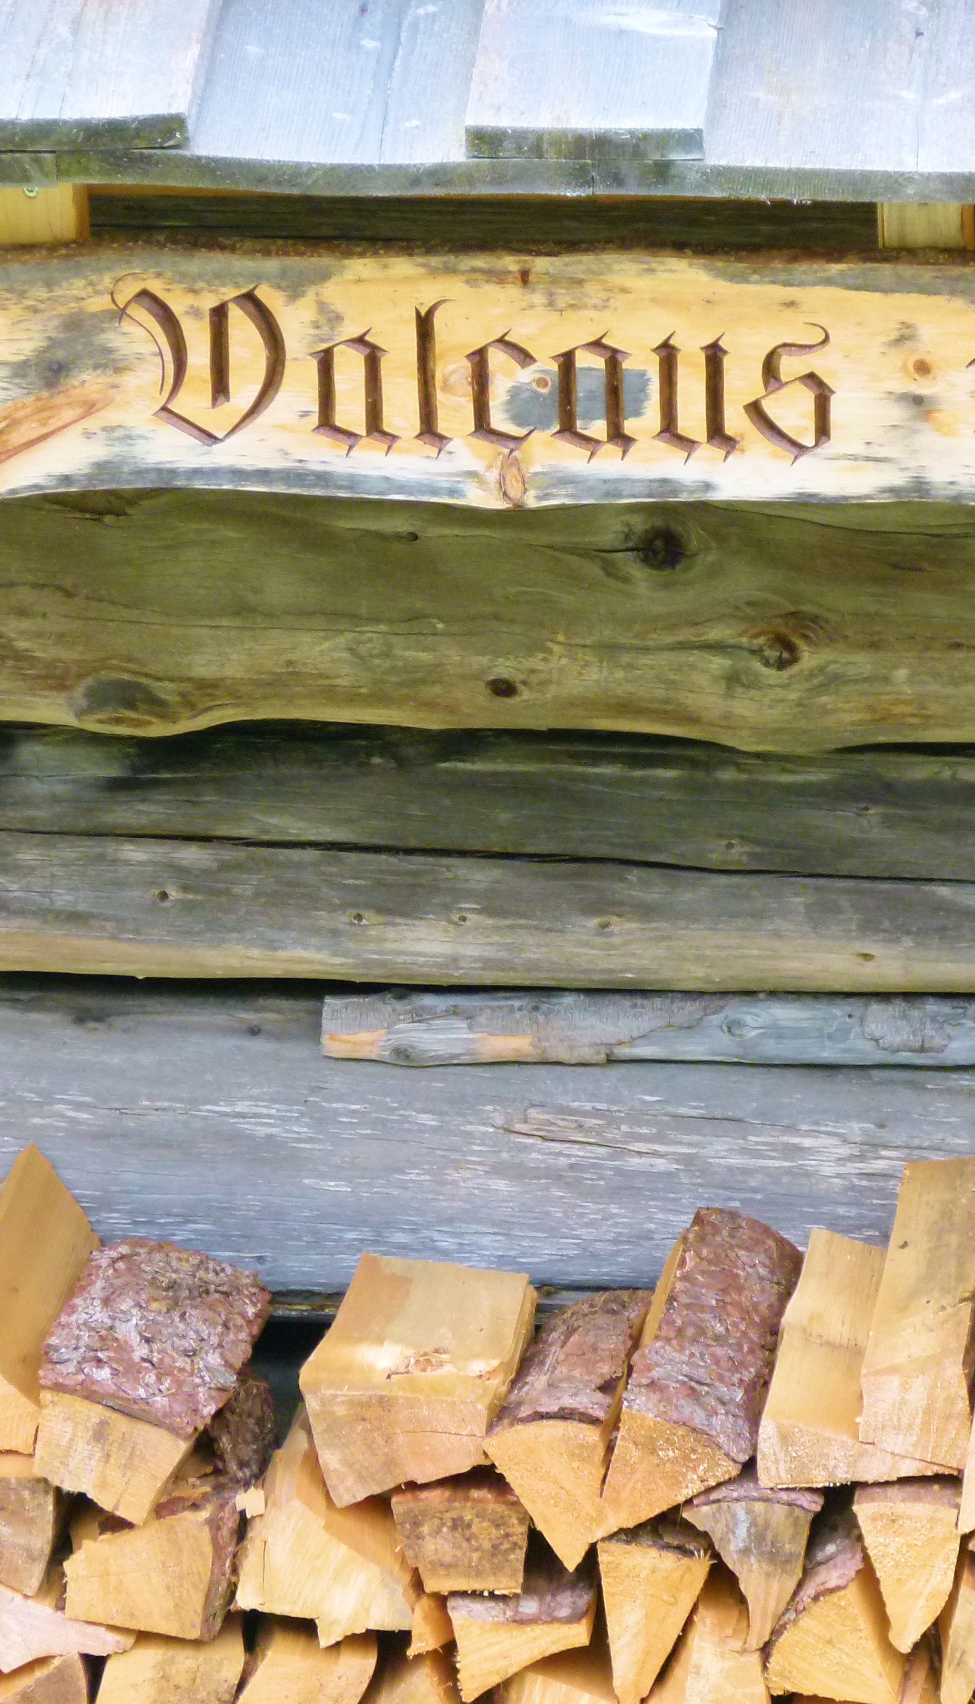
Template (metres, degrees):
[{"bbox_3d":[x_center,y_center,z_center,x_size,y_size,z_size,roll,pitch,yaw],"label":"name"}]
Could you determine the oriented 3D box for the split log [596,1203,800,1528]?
[{"bbox_3d":[0.138,0.340,9.074,0.087,0.094,0.340,14,21,3],"label":"split log"}]

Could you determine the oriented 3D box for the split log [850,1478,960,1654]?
[{"bbox_3d":[0.289,0.407,9.437,0.068,0.120,0.320,2,21,6],"label":"split log"}]

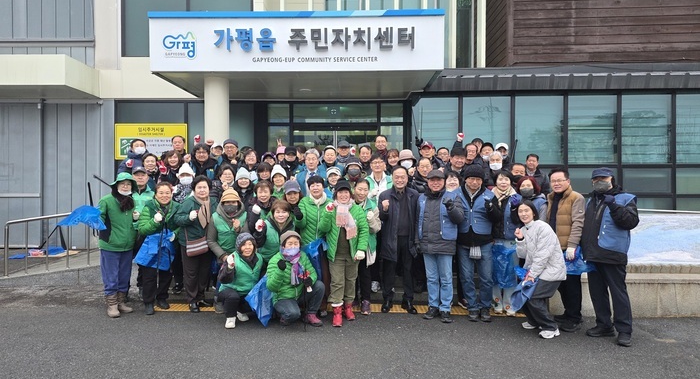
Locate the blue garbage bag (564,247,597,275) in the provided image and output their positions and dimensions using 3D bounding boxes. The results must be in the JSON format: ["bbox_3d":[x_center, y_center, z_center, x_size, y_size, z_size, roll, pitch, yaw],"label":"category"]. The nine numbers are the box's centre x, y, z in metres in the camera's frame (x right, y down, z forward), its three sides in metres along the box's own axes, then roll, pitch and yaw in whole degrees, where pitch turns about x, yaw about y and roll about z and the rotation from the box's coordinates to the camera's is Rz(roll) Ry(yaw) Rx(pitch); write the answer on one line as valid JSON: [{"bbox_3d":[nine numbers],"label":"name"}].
[{"bbox_3d":[2.468,0.771,4.980,0.360,0.310,0.170,0,1,18],"label":"blue garbage bag"}]

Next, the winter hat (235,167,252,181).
[{"bbox_3d":[-1.397,-0.197,6.100,0.220,0.180,0.230,0,1,-5],"label":"winter hat"}]

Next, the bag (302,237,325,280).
[{"bbox_3d":[-0.406,0.779,5.250,0.280,0.470,0.220,0,1,0],"label":"bag"}]

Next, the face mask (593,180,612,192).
[{"bbox_3d":[2.508,-0.030,4.620,0.170,0.120,0.090,1,1,38],"label":"face mask"}]

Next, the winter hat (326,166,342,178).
[{"bbox_3d":[-0.207,-0.227,6.200,0.205,0.170,0.230,0,1,-6],"label":"winter hat"}]

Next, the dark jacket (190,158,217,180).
[{"bbox_3d":[-1.964,-0.149,6.300,0.480,0.620,0.300,0,1,-9],"label":"dark jacket"}]

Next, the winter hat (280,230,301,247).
[{"bbox_3d":[-0.633,0.522,4.950,0.210,0.190,0.230,0,1,-5],"label":"winter hat"}]

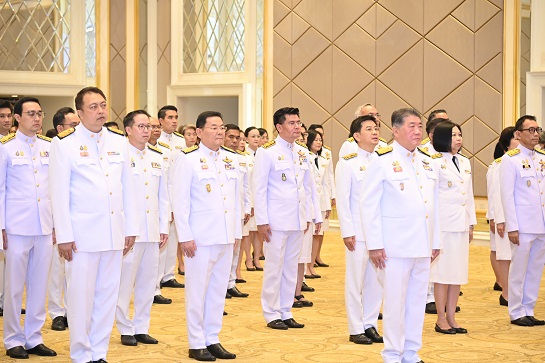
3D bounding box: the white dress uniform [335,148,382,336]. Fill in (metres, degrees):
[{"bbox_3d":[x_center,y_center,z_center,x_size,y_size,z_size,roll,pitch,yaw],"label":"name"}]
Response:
[{"bbox_3d":[0.688,0.448,10.388,0.300,1.380,0.500,2,3,43],"label":"white dress uniform"}]

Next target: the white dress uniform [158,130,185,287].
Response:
[{"bbox_3d":[-1.040,0.247,13.963,0.480,1.496,0.290,-2,3,-43],"label":"white dress uniform"}]

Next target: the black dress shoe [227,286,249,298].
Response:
[{"bbox_3d":[-0.330,1.038,13.221,0.280,0.100,0.100,2,3,38],"label":"black dress shoe"}]

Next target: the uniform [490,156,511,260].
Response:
[{"bbox_3d":[2.150,0.229,12.490,0.430,0.925,0.280,-2,3,-43],"label":"uniform"}]

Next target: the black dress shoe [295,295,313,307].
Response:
[{"bbox_3d":[0.279,1.069,12.551,0.240,0.090,0.090,2,3,44],"label":"black dress shoe"}]

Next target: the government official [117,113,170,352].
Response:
[{"bbox_3d":[-0.982,0.337,10.321,0.500,1.726,0.320,-2,3,-41],"label":"government official"}]

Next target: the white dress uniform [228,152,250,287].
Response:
[{"bbox_3d":[-0.410,0.349,13.257,0.290,1.326,0.480,2,3,45],"label":"white dress uniform"}]

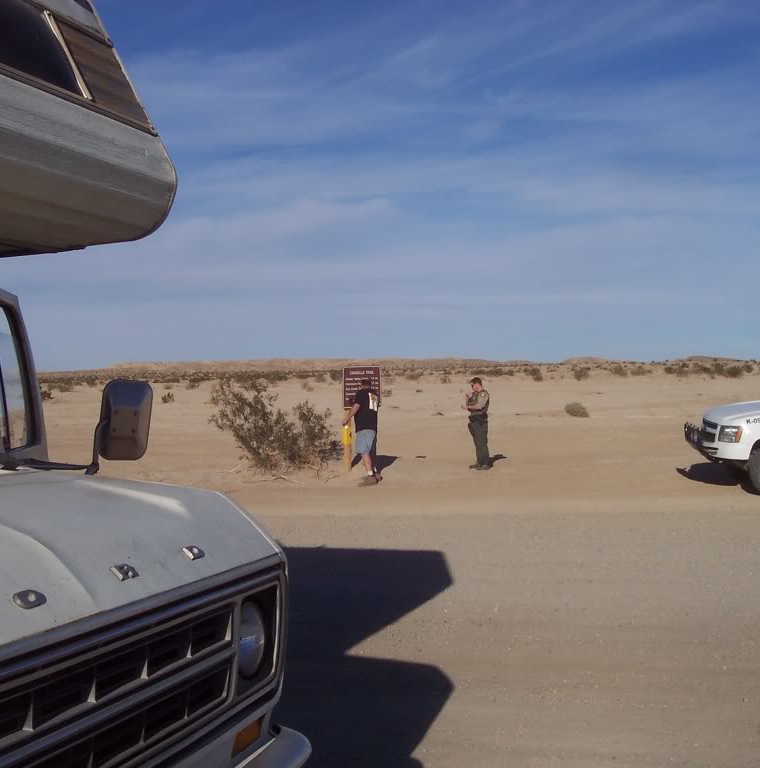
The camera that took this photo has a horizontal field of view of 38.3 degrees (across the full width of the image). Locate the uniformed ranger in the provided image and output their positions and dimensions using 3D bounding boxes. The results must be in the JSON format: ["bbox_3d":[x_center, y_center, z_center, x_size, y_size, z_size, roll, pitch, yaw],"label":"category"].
[{"bbox_3d":[1.832,0.762,21.000,0.470,1.770,0.520,-1,1,-30],"label":"uniformed ranger"}]

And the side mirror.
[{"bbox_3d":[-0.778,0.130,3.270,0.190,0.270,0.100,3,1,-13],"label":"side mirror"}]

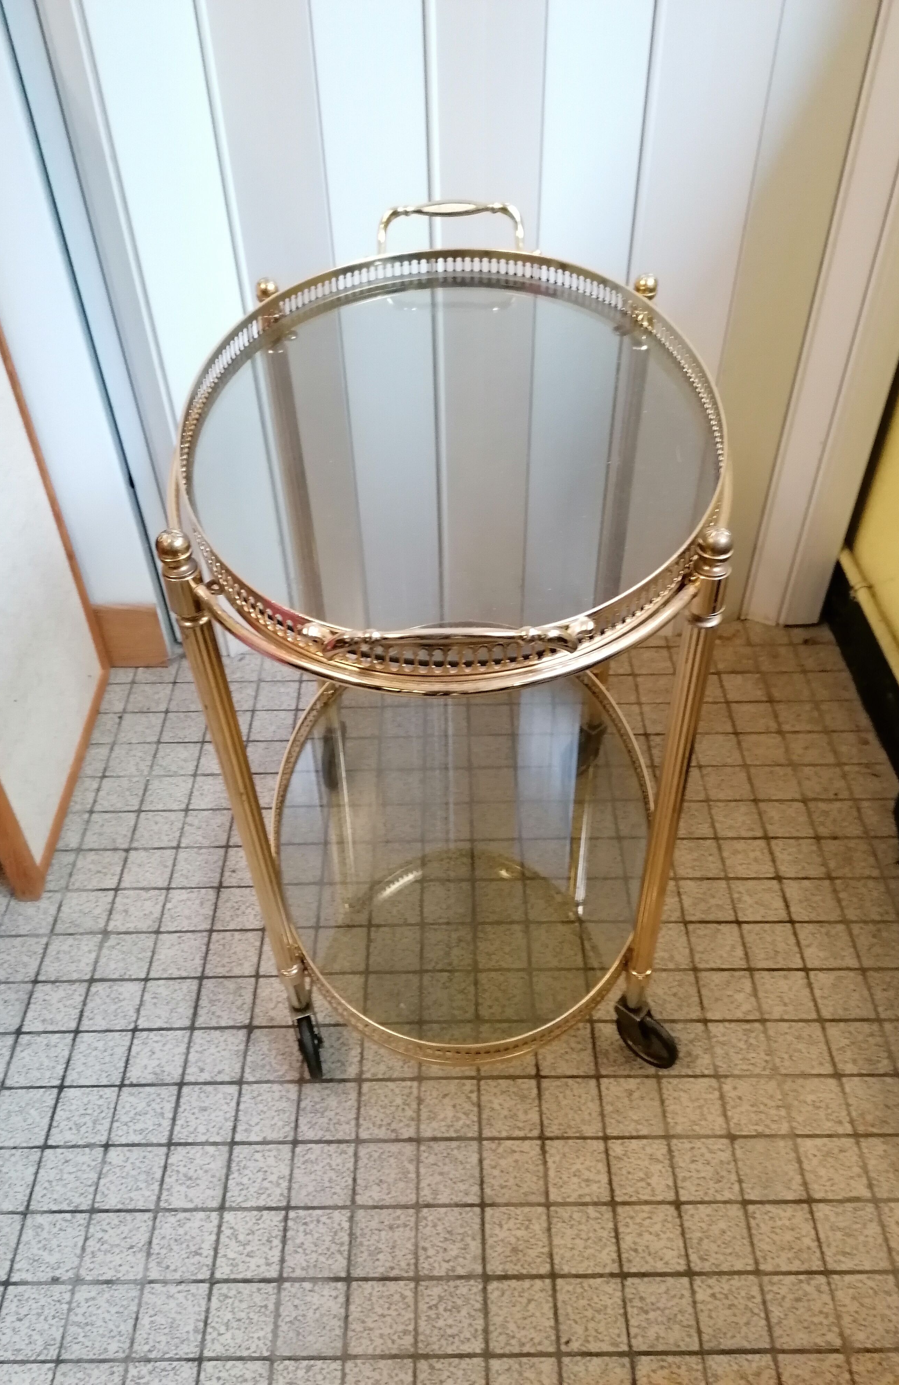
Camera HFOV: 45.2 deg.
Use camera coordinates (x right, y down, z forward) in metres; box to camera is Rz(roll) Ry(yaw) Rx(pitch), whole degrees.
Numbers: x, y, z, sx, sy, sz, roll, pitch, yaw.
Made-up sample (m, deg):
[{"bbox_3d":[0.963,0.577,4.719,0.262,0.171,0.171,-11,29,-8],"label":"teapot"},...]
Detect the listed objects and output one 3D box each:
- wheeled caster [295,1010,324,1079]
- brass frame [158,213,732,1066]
[{"bbox_3d":[-0.128,0.317,0.992,0.023,0.076,0.067,-10,45,-9],"label":"wheeled caster"},{"bbox_3d":[0.006,-0.024,0.921,0.380,0.561,0.561,0,44,1],"label":"brass frame"}]

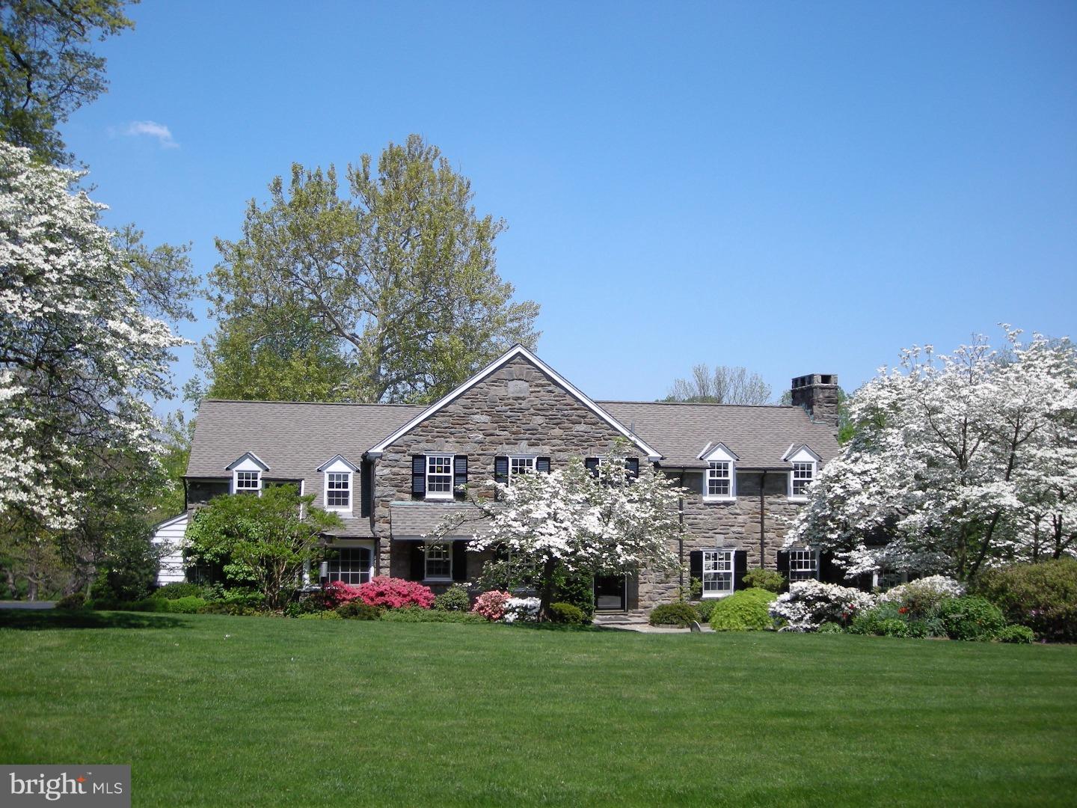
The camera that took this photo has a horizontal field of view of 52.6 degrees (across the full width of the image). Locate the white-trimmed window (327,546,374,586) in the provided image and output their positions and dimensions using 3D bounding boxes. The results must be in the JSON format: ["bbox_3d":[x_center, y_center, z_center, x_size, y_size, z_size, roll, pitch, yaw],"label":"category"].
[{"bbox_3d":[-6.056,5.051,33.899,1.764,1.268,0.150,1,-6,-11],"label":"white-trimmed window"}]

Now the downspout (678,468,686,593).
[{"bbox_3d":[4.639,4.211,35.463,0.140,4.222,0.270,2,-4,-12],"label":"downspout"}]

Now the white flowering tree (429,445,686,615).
[{"bbox_3d":[0.579,3.950,33.300,7.670,5.350,6.900,1,-3,-9],"label":"white flowering tree"}]

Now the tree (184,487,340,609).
[{"bbox_3d":[-8.035,4.189,31.800,4.500,3.650,3.800,1,-4,-10],"label":"tree"}]

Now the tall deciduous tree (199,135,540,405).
[{"bbox_3d":[-9.375,-2.963,59.149,18.401,23.484,17.500,2,-4,-12],"label":"tall deciduous tree"}]

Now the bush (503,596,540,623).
[{"bbox_3d":[-0.491,6.008,31.800,1.050,0.800,0.950,2,-4,-12],"label":"bush"}]

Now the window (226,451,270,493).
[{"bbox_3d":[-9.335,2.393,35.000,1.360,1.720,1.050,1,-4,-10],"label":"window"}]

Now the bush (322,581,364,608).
[{"bbox_3d":[-5.928,5.801,33.000,1.280,0.880,1.100,2,-4,-12],"label":"bush"}]

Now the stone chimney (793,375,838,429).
[{"bbox_3d":[10.164,-0.065,39.999,1.000,1.900,1.800,2,-4,-12],"label":"stone chimney"}]

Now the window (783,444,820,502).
[{"bbox_3d":[8.798,2.362,37.041,1.330,1.918,1.000,2,-4,-12],"label":"window"}]

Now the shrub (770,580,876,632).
[{"bbox_3d":[8.749,6.231,33.600,3.165,1.536,2.300,1,-6,-11],"label":"shrub"}]

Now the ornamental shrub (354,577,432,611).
[{"bbox_3d":[-4.492,5.924,34.000,2.440,1.100,1.750,1,-3,-9],"label":"ornamental shrub"}]

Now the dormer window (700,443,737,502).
[{"bbox_3d":[5.951,2.329,36.808,1.319,1.950,0.950,1,-6,-11],"label":"dormer window"}]

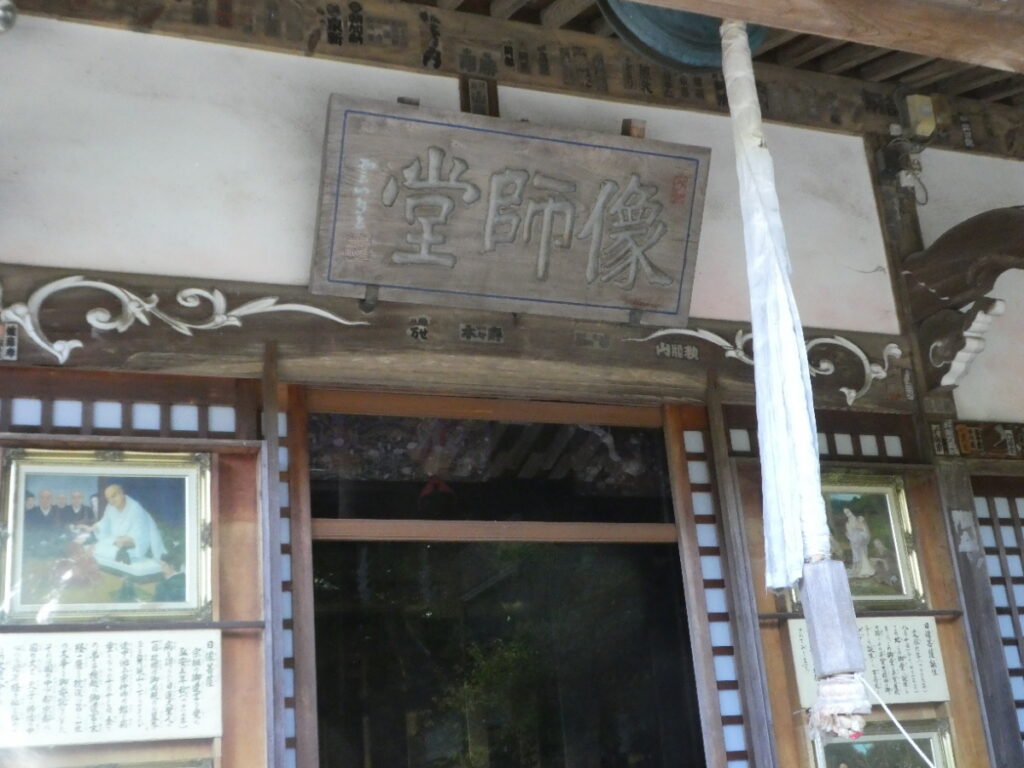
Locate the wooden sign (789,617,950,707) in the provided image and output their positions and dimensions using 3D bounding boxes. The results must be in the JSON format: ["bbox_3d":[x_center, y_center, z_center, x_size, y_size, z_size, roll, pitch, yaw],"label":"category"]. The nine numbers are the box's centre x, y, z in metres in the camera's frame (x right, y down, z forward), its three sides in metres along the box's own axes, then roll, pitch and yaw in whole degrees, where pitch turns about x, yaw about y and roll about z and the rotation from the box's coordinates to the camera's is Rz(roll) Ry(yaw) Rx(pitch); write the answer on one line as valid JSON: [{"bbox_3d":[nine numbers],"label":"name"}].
[{"bbox_3d":[1.299,1.014,4.739,0.641,0.313,0.025,3,-21,-21],"label":"wooden sign"}]

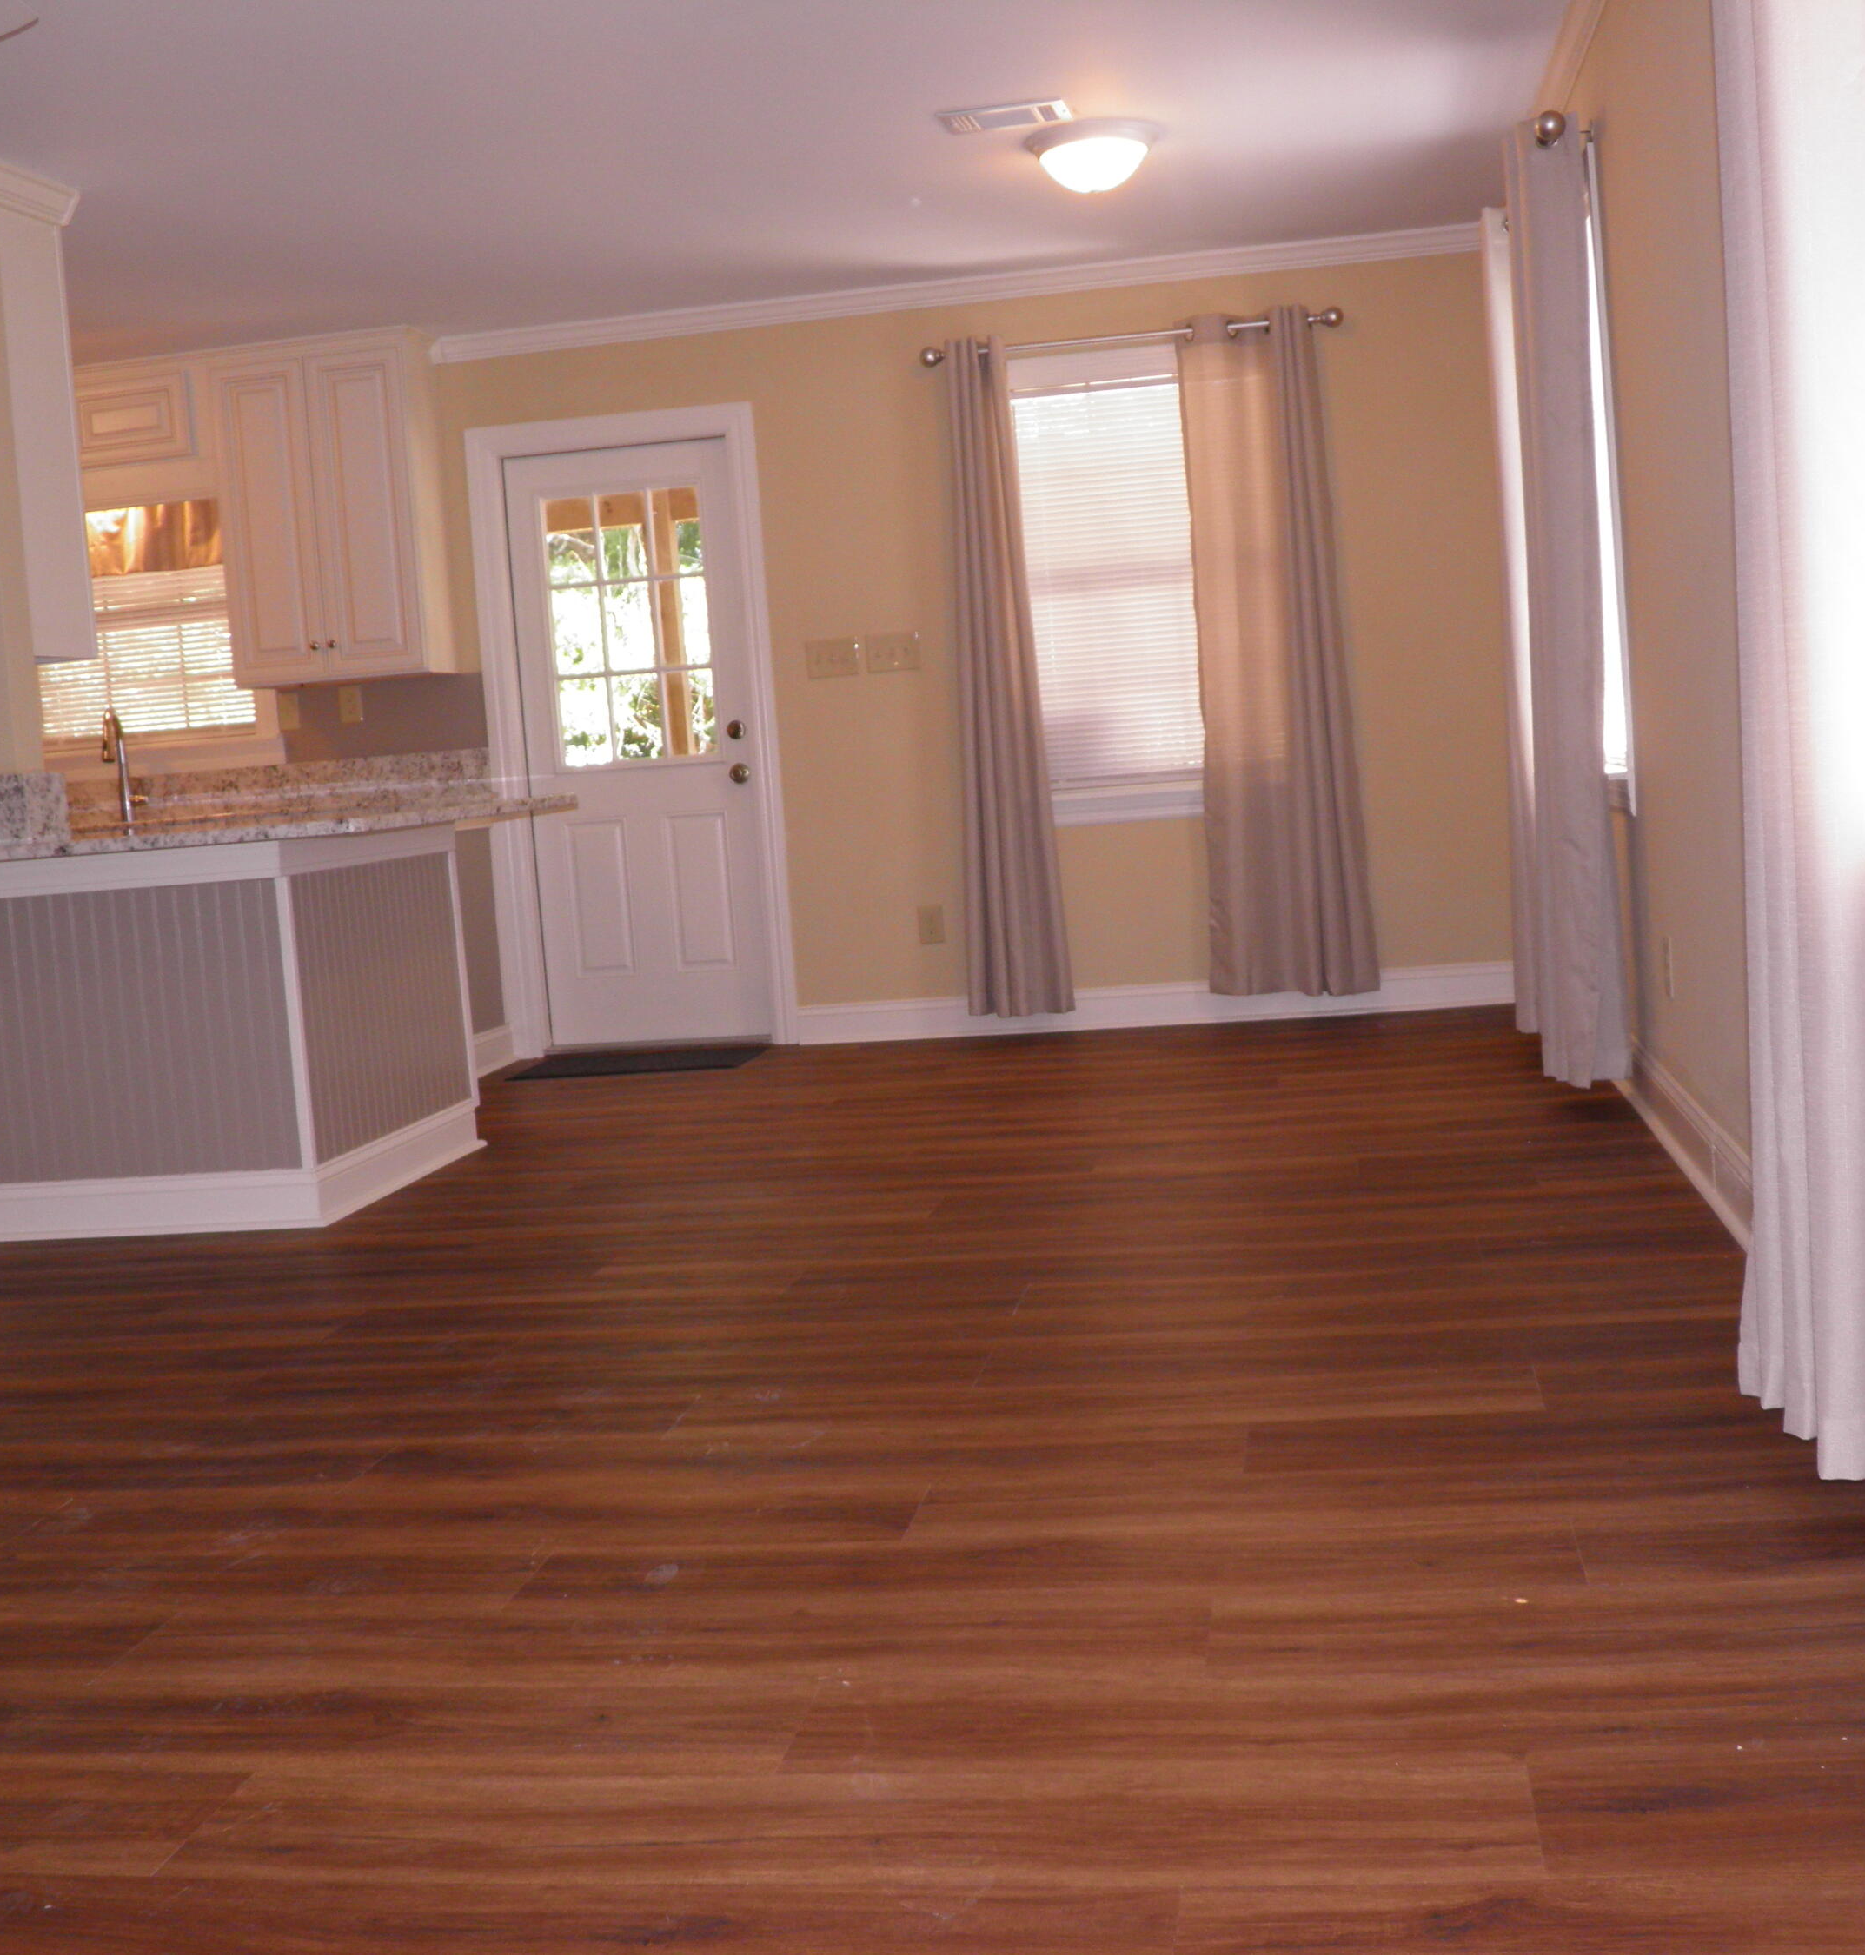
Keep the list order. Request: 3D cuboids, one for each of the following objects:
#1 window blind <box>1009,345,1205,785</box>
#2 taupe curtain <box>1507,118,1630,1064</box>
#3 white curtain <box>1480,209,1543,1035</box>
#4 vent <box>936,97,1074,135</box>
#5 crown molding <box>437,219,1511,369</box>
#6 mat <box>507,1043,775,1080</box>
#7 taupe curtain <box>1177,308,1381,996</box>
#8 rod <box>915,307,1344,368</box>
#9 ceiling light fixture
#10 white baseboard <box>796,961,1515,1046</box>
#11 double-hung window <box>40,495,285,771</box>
[{"bbox_3d":[0.668,-1.312,7.269,0.840,1.378,0.045,-3,6,10],"label":"window blind"},{"bbox_3d":[1.478,-0.868,5.322,0.175,2.190,0.400,-3,6,10],"label":"taupe curtain"},{"bbox_3d":[1.642,-0.977,6.256,0.175,2.190,0.450,-3,6,10],"label":"white curtain"},{"bbox_3d":[0.176,-2.057,5.391,0.310,0.016,0.210,-4,6,10],"label":"vent"},{"bbox_3d":[0.042,-2.187,7.243,3.530,0.085,0.080,-4,6,10],"label":"crown molding"},{"bbox_3d":[-0.978,0.279,7.505,0.790,0.012,0.480,-4,6,10],"label":"mat"},{"bbox_3d":[1.081,-1.008,7.138,0.540,2.160,0.130,-3,6,10],"label":"taupe curtain"},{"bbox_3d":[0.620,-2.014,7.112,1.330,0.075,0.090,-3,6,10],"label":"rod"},{"bbox_3d":[0.405,-2.042,5.649,0.345,0.130,0.345,-4,6,10],"label":"ceiling light fixture"},{"bbox_3d":[0.760,0.093,7.407,2.475,0.135,0.022,-3,6,10],"label":"white baseboard"},{"bbox_3d":[-2.793,-1.210,7.894,0.980,0.990,0.100,-4,6,10],"label":"double-hung window"}]

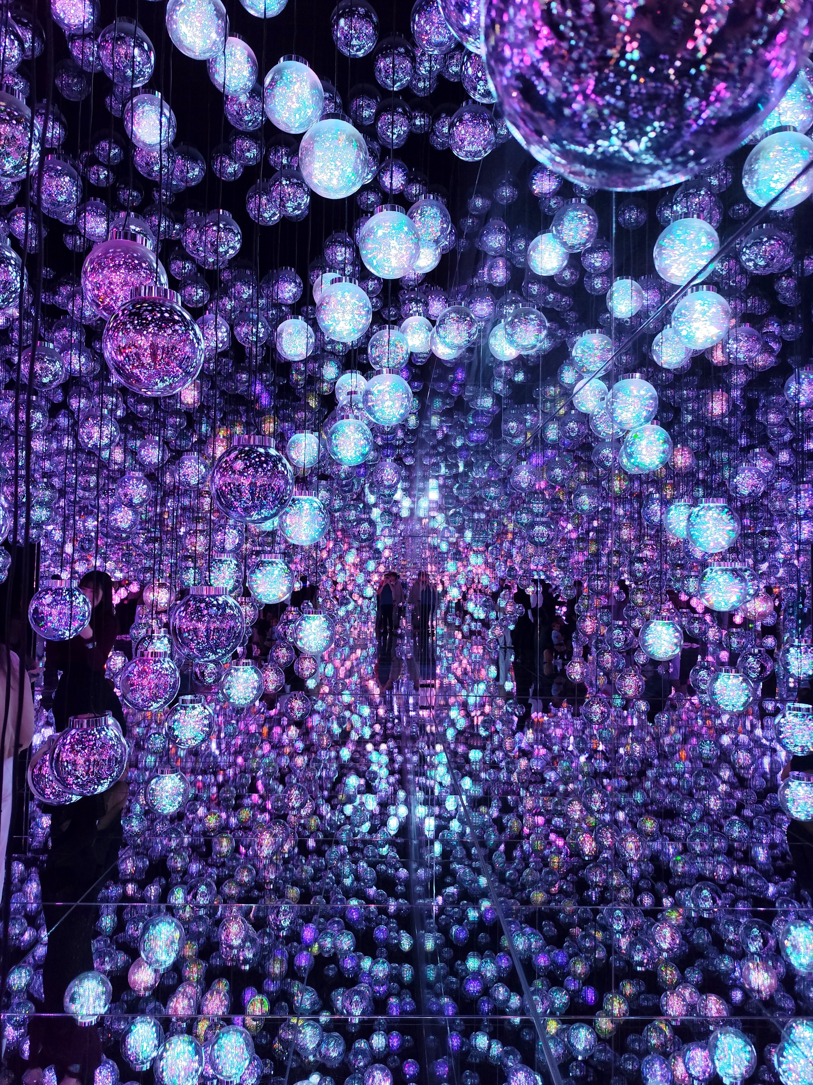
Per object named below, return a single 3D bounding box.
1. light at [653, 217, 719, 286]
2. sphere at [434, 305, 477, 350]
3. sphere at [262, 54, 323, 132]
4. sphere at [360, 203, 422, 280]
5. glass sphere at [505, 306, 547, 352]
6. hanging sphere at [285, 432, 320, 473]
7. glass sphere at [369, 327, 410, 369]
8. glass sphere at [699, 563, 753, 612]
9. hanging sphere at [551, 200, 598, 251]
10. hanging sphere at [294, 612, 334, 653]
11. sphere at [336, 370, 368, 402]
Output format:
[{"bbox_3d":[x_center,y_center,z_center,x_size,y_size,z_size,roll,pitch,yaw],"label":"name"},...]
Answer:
[{"bbox_3d":[1.091,-1.141,2.821,0.243,0.253,0.243,0,-3,21],"label":"light"},{"bbox_3d":[0.301,-1.299,4.339,0.243,0.253,0.243,1,-3,4],"label":"sphere"},{"bbox_3d":[-0.440,-1.748,2.832,0.230,0.250,0.230,0,-3,-9],"label":"sphere"},{"bbox_3d":[-0.064,-1.130,2.733,0.230,0.250,0.230,0,-3,-1],"label":"sphere"},{"bbox_3d":[0.685,-1.220,4.108,0.243,0.253,0.243,1,-3,9],"label":"glass sphere"},{"bbox_3d":[-0.685,-0.622,4.823,0.230,0.250,0.230,0,-3,-8],"label":"hanging sphere"},{"bbox_3d":[-0.104,-1.142,4.272,0.243,0.253,0.243,1,-3,-2],"label":"glass sphere"},{"bbox_3d":[1.604,0.227,3.656,0.230,0.250,0.230,-1,-3,24],"label":"glass sphere"},{"bbox_3d":[0.845,-1.591,3.623,0.230,0.250,0.230,-1,-3,13],"label":"hanging sphere"},{"bbox_3d":[-0.545,0.528,4.256,0.243,0.253,0.243,1,-3,-7],"label":"hanging sphere"},{"bbox_3d":[-0.357,-1.039,4.788,0.230,0.250,0.230,0,-3,-4],"label":"sphere"}]

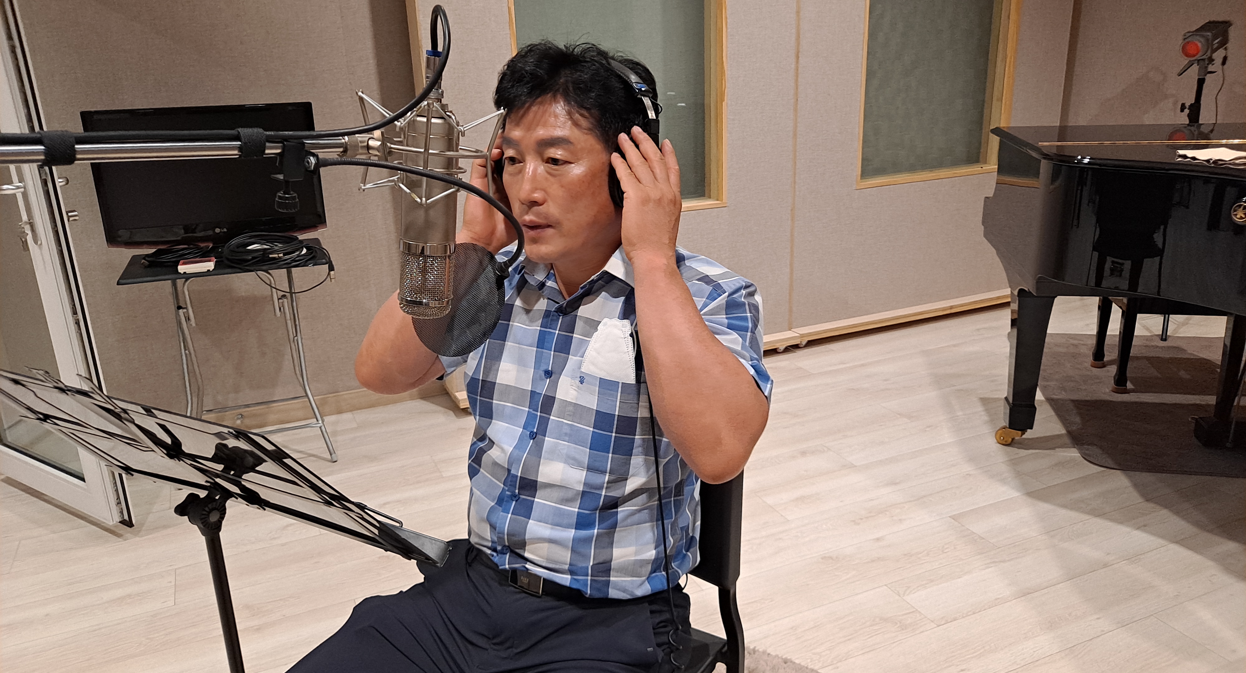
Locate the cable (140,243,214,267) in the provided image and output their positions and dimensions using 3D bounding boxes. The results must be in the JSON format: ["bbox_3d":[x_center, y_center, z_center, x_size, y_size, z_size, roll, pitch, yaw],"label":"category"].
[{"bbox_3d":[-1.386,-0.253,2.812,0.208,0.052,0.130,-7,19,-15],"label":"cable"}]

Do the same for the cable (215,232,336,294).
[{"bbox_3d":[-1.078,-0.232,2.819,0.333,0.163,0.200,-7,19,-15],"label":"cable"}]

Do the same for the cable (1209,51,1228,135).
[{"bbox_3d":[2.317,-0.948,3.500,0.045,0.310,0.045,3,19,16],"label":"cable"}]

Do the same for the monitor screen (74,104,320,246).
[{"bbox_3d":[-1.295,-0.511,2.838,0.645,0.419,0.065,-9,20,-19],"label":"monitor screen"}]

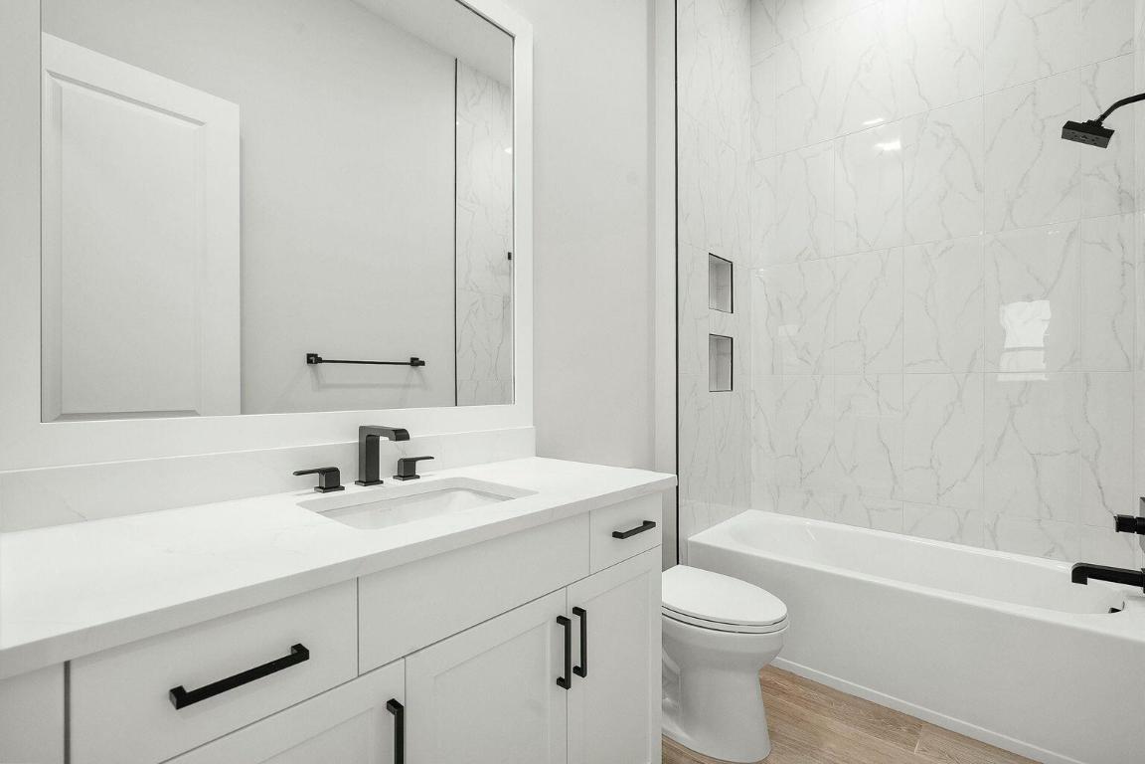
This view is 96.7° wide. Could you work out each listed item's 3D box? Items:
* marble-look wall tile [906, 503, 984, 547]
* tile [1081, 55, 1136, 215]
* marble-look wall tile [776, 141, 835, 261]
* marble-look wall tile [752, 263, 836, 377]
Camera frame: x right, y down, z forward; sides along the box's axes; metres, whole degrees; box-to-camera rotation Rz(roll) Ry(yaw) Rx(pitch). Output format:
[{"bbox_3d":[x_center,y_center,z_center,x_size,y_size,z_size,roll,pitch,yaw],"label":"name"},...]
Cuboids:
[{"bbox_3d":[1.703,0.649,2.341,0.300,0.151,0.010,0,0,41],"label":"marble-look wall tile"},{"bbox_3d":[2.099,-0.958,2.001,0.145,0.610,0.010,0,0,41],"label":"tile"},{"bbox_3d":[1.253,-0.956,2.748,0.303,0.612,0.010,0,0,42],"label":"marble-look wall tile"},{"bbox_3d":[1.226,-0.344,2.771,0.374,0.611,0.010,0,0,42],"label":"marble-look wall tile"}]

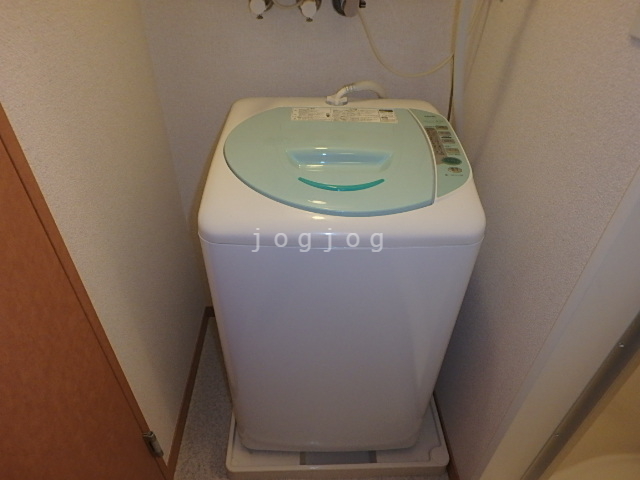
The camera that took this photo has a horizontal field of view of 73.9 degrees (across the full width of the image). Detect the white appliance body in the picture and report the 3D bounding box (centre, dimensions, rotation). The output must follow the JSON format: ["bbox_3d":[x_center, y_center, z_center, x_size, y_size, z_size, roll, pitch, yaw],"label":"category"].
[{"bbox_3d":[0.038,0.121,1.186,0.520,0.865,0.505,0,38,0],"label":"white appliance body"}]

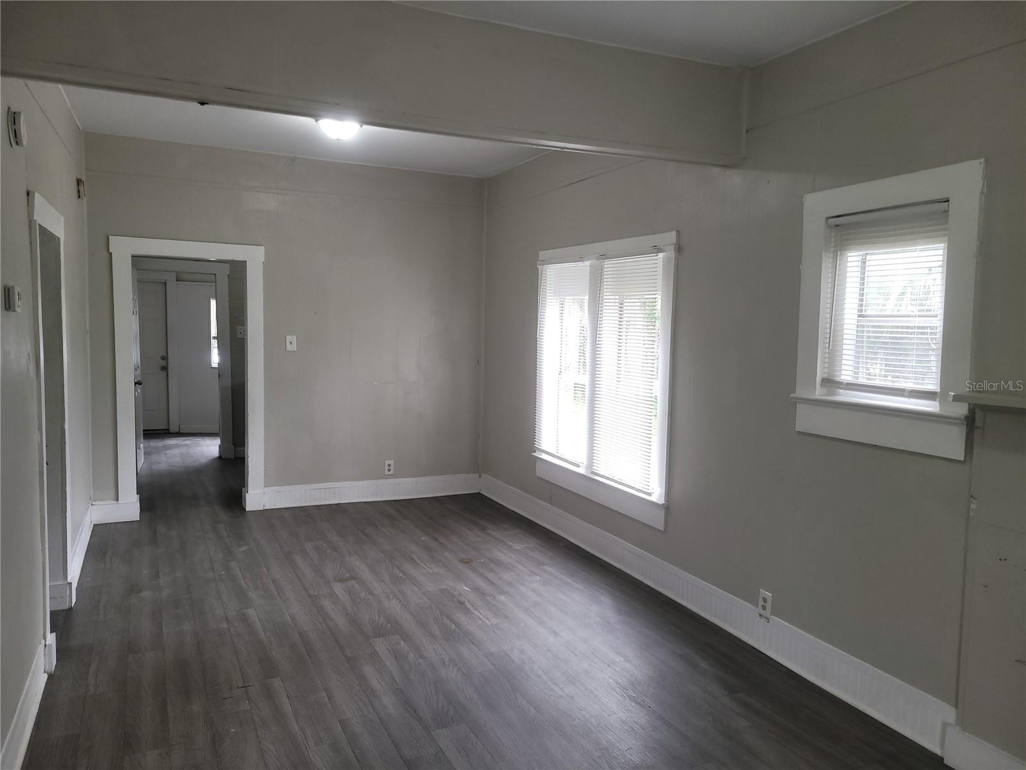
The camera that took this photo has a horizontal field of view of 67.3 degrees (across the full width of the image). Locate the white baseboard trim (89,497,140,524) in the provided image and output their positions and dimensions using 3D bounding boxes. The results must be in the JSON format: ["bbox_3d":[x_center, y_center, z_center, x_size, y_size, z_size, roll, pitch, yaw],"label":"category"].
[{"bbox_3d":[-3.008,0.947,5.846,0.320,0.181,0.050,-1,5,-24],"label":"white baseboard trim"}]

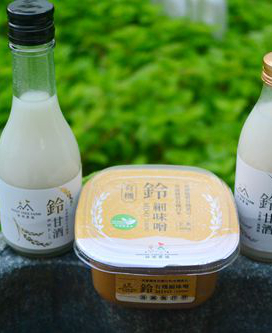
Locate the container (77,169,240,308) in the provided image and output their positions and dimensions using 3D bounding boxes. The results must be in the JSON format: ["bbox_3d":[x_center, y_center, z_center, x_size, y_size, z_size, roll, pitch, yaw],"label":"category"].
[{"bbox_3d":[0.015,0.054,0.517,0.120,0.054,0.124,1,33,0],"label":"container"}]

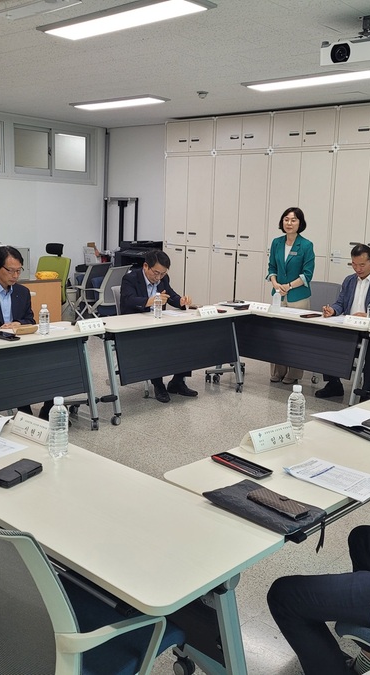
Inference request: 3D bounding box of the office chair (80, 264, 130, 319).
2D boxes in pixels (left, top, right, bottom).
[{"bbox_3d":[-0.895,-0.332,7.781,0.550,0.890,0.560,8,12,29],"label":"office chair"}]

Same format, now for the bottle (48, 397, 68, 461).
[{"bbox_3d":[-0.407,0.285,2.169,0.063,0.197,0.063,2,10,0],"label":"bottle"}]

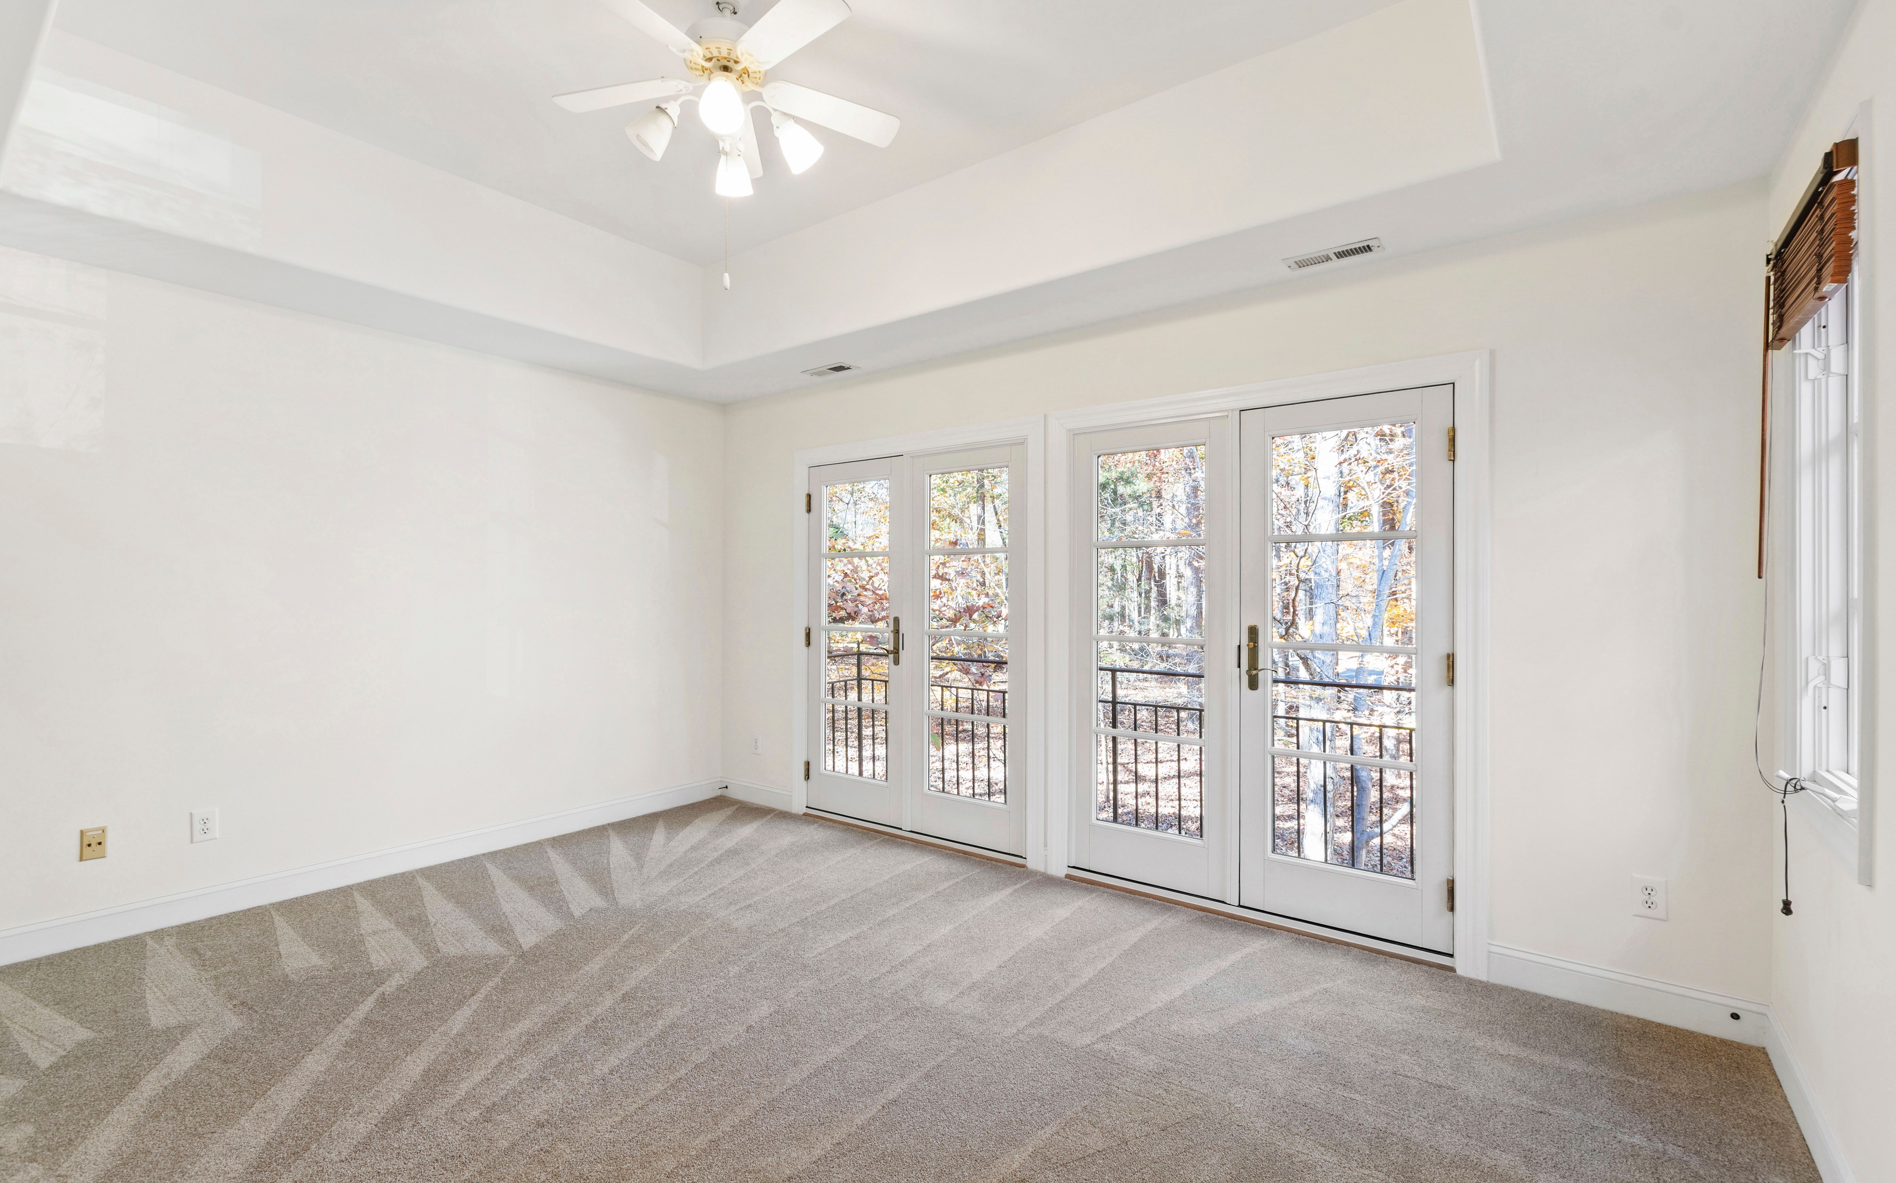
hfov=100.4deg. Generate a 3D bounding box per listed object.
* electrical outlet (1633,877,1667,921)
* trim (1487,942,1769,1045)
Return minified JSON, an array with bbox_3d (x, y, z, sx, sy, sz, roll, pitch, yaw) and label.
[{"bbox_3d":[2.114,0.922,2.377,0.081,0.125,0.008,0,0,36],"label":"electrical outlet"},{"bbox_3d":[2.047,1.224,2.418,0.647,0.122,0.018,0,0,36],"label":"trim"}]

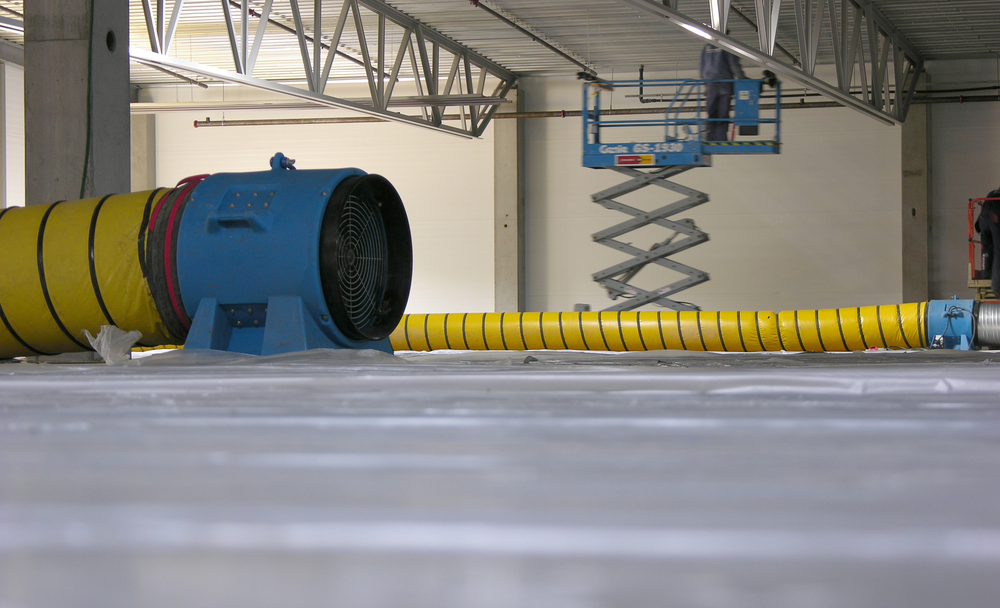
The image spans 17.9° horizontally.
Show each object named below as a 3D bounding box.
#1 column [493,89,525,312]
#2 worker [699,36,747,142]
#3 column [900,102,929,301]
[{"bbox_3d":[0.146,-1.295,48.700,0.380,4.000,0.380,-1,-1,20],"label":"column"},{"bbox_3d":[2.914,-2.895,42.000,0.550,1.770,0.450,-1,-1,35],"label":"worker"},{"bbox_3d":[6.089,-1.365,46.400,0.380,4.000,0.380,-1,-1,20],"label":"column"}]

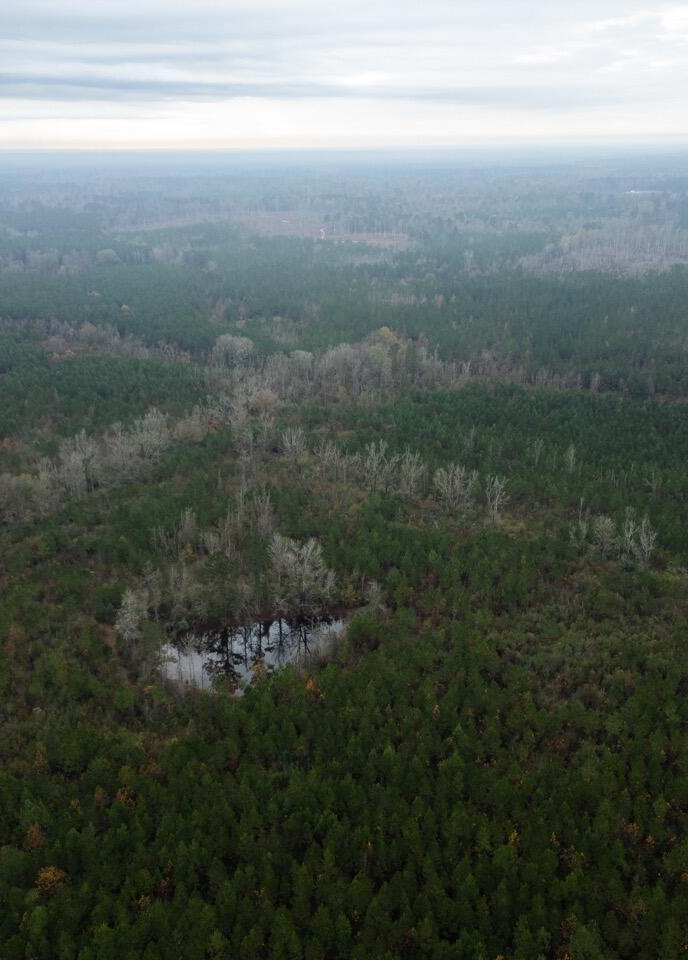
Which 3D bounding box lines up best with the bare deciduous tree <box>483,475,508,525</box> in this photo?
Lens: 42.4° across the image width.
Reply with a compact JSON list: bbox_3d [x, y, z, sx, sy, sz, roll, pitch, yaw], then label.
[{"bbox_3d":[38.993,5.031,226.135,6.490,13.150,6.170,0,20,0],"label":"bare deciduous tree"}]

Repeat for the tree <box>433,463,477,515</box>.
[{"bbox_3d":[29.224,2.293,232.279,11.290,14.010,10.720,0,20,0],"label":"tree"}]

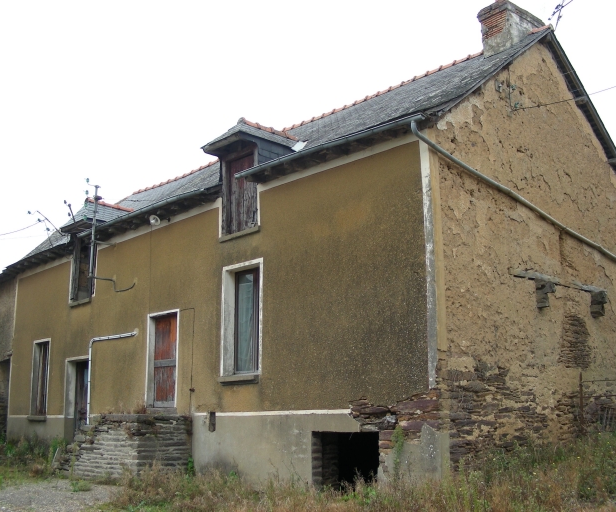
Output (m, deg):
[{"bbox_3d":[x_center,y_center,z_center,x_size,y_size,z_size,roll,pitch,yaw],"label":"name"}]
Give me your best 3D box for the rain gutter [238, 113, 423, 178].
[{"bbox_3d":[0.174,-1.788,12.715,0.125,0.110,4.407,12,-15,-44],"label":"rain gutter"}]

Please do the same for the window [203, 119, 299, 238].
[{"bbox_3d":[-0.966,-1.539,15.118,2.097,2.340,1.242,12,-17,-44],"label":"window"}]

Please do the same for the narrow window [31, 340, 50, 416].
[{"bbox_3d":[-6.913,3.192,19.596,0.207,1.953,0.936,12,-17,-44],"label":"narrow window"}]

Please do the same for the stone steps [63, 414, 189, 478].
[{"bbox_3d":[-3.731,3.833,15.201,1.197,1.188,2.934,12,-17,-44],"label":"stone steps"}]

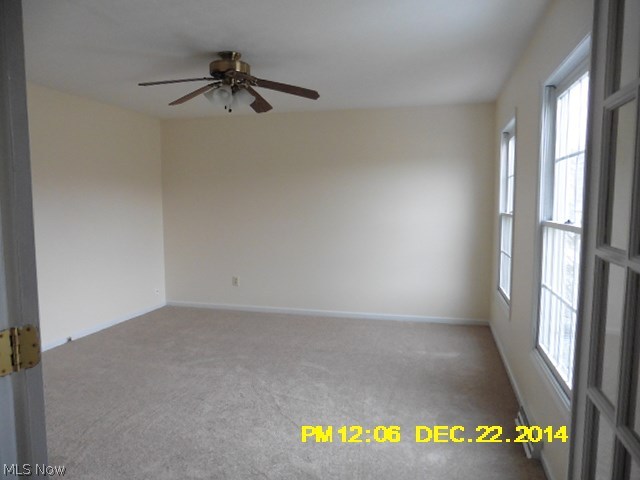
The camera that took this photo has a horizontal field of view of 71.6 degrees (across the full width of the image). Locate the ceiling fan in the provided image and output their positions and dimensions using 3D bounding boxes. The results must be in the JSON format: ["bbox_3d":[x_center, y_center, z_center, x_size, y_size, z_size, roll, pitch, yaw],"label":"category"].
[{"bbox_3d":[-0.654,-1.142,3.224,1.280,0.380,1.250,1,5,15],"label":"ceiling fan"}]

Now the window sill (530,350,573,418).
[{"bbox_3d":[1.155,0.684,2.235,0.060,0.065,0.880,1,5,15],"label":"window sill"}]

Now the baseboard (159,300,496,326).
[{"bbox_3d":[-0.094,0.881,5.449,4.101,0.080,0.020,1,5,15],"label":"baseboard"}]

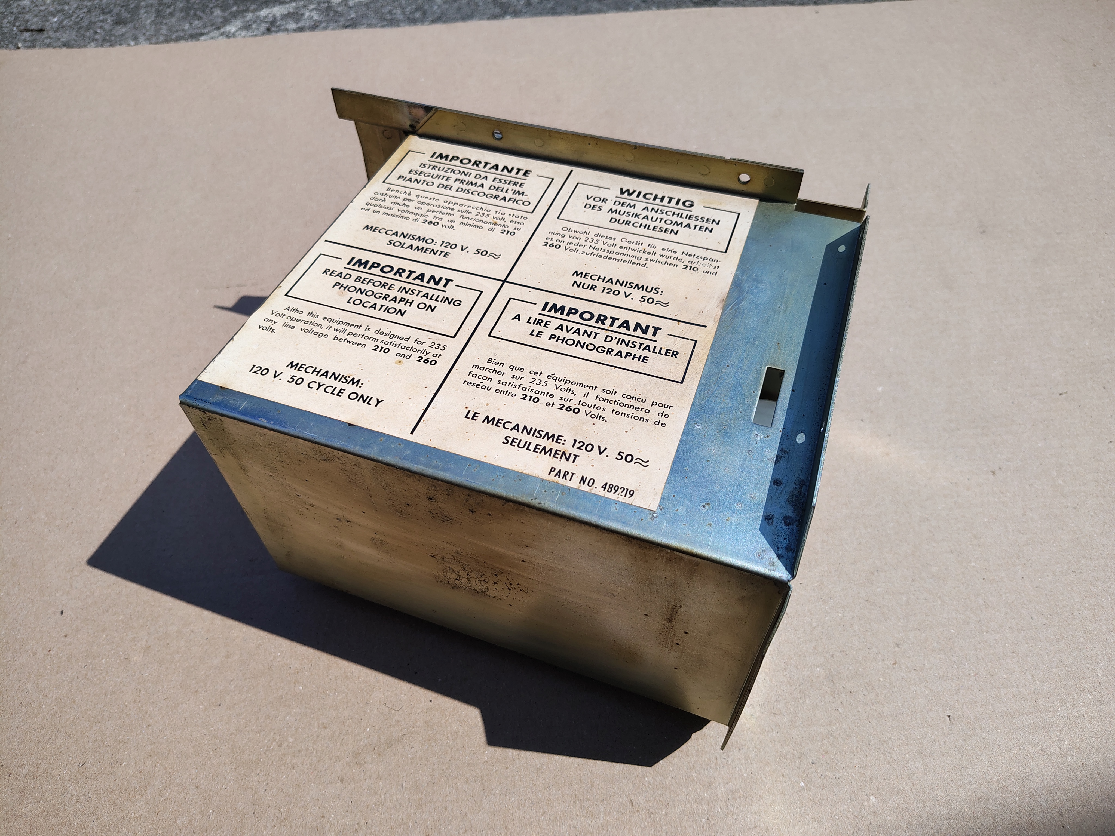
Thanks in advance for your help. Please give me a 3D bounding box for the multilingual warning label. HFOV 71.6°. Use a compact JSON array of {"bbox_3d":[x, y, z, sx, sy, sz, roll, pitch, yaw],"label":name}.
[{"bbox_3d":[-0.022,-0.057,0.322,0.178,0.002,0.177,15,53,14],"label":"multilingual warning label"}]

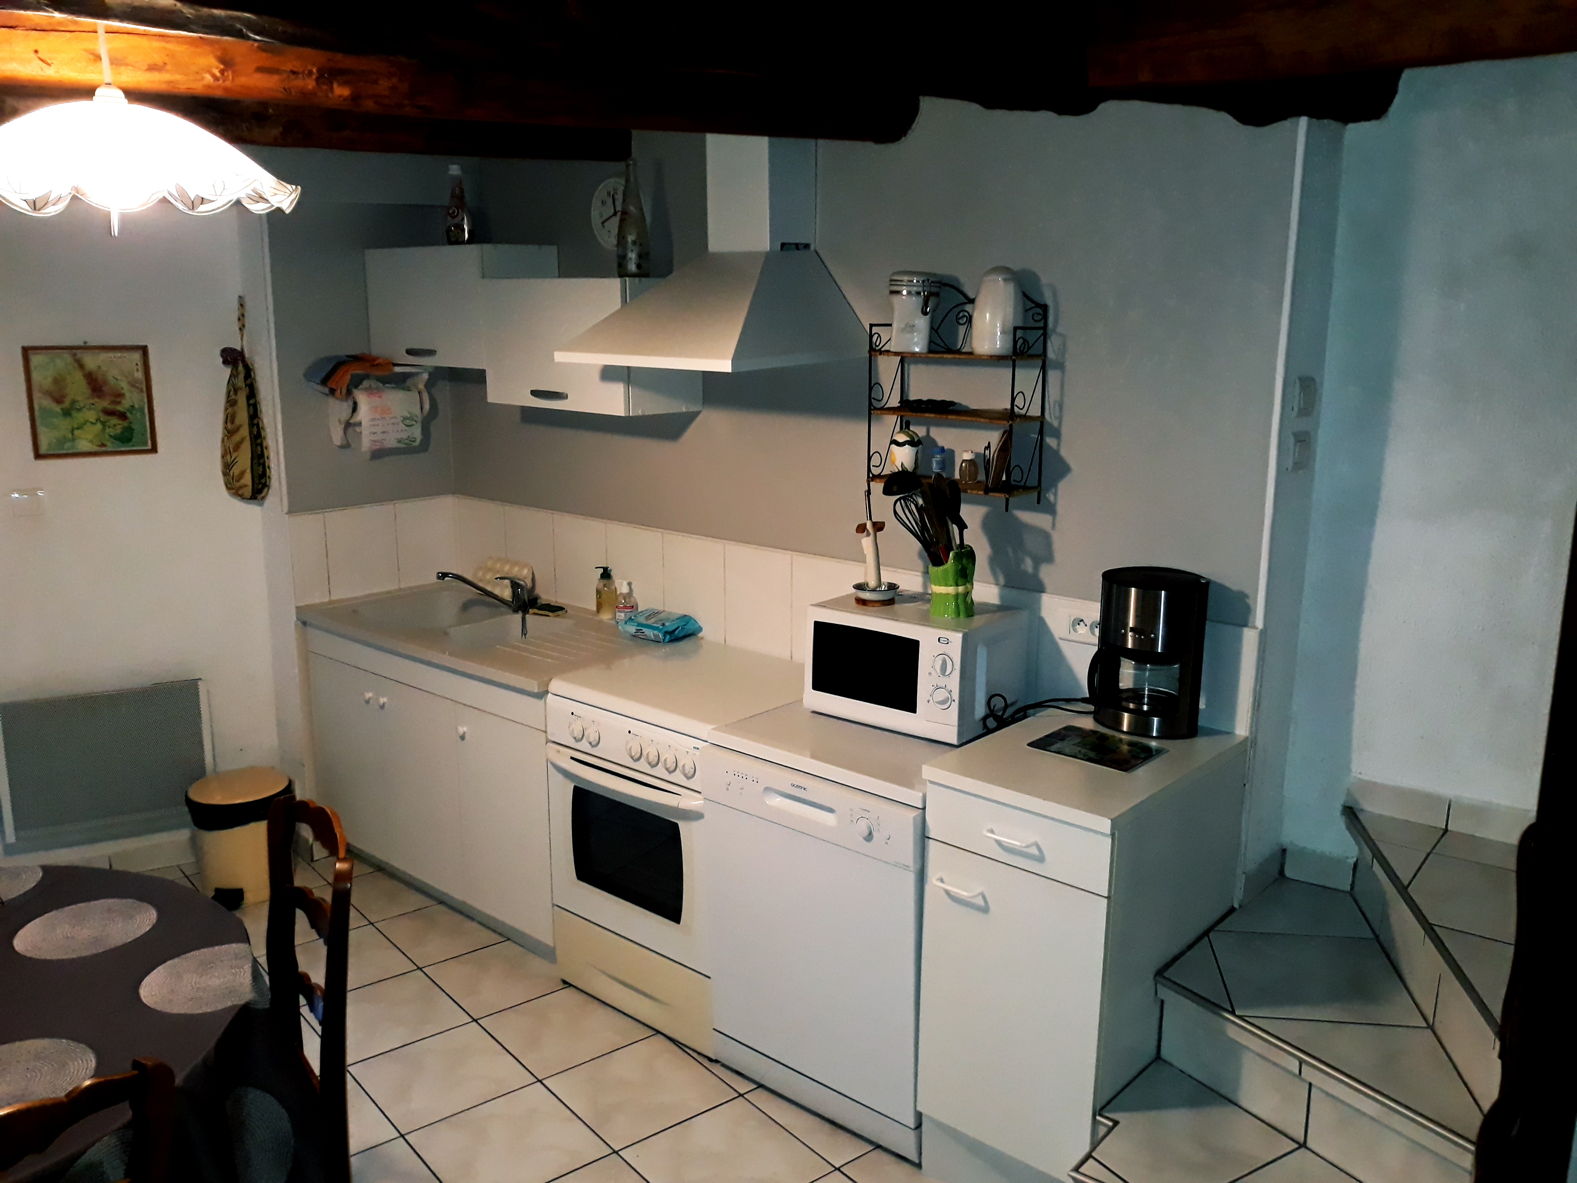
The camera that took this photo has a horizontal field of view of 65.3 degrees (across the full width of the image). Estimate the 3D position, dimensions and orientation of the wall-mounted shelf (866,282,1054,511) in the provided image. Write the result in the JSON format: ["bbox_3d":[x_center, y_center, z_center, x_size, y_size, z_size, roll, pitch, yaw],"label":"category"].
[{"bbox_3d":[0.390,-0.453,2.884,0.400,0.525,0.142,11,15,39],"label":"wall-mounted shelf"}]

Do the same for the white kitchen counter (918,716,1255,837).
[{"bbox_3d":[0.605,0.331,2.449,0.391,0.029,0.614,11,16,40],"label":"white kitchen counter"}]

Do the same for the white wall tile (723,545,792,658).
[{"bbox_3d":[-0.083,0.028,3.477,0.253,0.285,0.010,11,16,40],"label":"white wall tile"}]

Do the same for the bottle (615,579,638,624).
[{"bbox_3d":[-0.485,0.034,3.706,0.074,0.143,0.054,5,13,19],"label":"bottle"}]

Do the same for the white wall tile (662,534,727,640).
[{"bbox_3d":[-0.275,-0.013,3.585,0.253,0.291,0.010,11,16,40],"label":"white wall tile"}]

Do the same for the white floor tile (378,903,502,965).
[{"bbox_3d":[-1.023,1.012,3.659,0.300,0.010,0.340,-9,15,-39],"label":"white floor tile"}]

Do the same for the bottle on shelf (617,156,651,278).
[{"bbox_3d":[-0.406,-0.975,3.224,0.086,0.301,0.086,1,12,0],"label":"bottle on shelf"}]

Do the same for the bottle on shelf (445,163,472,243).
[{"bbox_3d":[-1.009,-1.184,3.768,0.076,0.234,0.076,11,16,40],"label":"bottle on shelf"}]

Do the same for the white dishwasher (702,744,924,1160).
[{"bbox_3d":[0.236,0.741,2.926,0.591,0.833,0.595,11,15,39],"label":"white dishwasher"}]

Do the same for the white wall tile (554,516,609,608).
[{"bbox_3d":[-0.659,-0.087,3.912,0.253,0.291,0.010,11,16,40],"label":"white wall tile"}]

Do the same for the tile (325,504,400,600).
[{"bbox_3d":[-1.414,-0.134,4.088,0.010,0.291,0.253,11,16,40],"label":"tile"}]

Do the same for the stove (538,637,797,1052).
[{"bbox_3d":[-0.208,0.635,3.224,0.574,0.846,0.622,11,16,40],"label":"stove"}]

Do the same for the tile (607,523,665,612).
[{"bbox_3d":[-0.470,-0.054,3.800,0.255,0.285,0.010,11,16,40],"label":"tile"}]

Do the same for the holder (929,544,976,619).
[{"bbox_3d":[0.384,-0.029,2.848,0.105,0.158,0.105,0,12,0],"label":"holder"}]

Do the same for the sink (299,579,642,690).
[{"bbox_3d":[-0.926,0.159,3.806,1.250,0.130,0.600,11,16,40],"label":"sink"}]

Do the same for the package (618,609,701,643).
[{"bbox_3d":[-0.383,0.107,3.654,0.216,0.049,0.130,11,15,39],"label":"package"}]

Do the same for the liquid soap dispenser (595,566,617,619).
[{"bbox_3d":[-0.570,0.001,3.836,0.065,0.157,0.060,0,12,0],"label":"liquid soap dispenser"}]

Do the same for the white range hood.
[{"bbox_3d":[-0.187,-0.863,3.056,0.604,0.603,0.512,11,15,39],"label":"white range hood"}]

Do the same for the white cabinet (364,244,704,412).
[{"bbox_3d":[-0.808,-0.809,3.737,1.213,0.467,0.305,11,15,39],"label":"white cabinet"}]

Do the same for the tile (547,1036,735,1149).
[{"bbox_3d":[-0.349,1.168,2.885,0.333,0.010,0.333,-9,15,-39],"label":"tile"}]

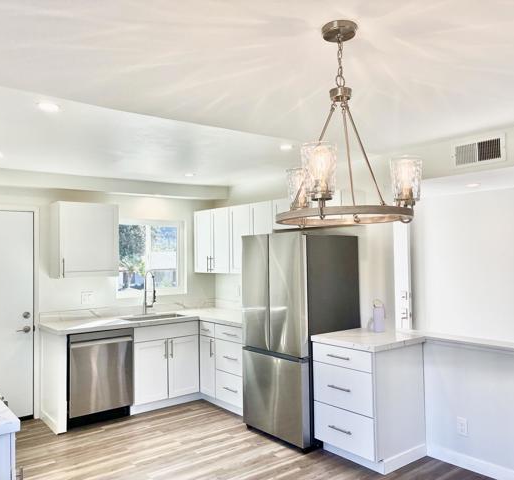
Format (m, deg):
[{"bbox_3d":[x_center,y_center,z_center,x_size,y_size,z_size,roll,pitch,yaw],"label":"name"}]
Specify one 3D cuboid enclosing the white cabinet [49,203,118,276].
[{"bbox_3d":[-1.771,0.013,4.943,0.595,0.742,0.328,1,-3,-38],"label":"white cabinet"}]

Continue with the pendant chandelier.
[{"bbox_3d":[0.326,-0.435,1.847,0.565,0.764,0.565,-1,-2,0],"label":"pendant chandelier"}]

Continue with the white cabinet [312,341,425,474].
[{"bbox_3d":[0.885,1.250,3.812,0.610,0.873,0.612,1,-3,-38],"label":"white cabinet"}]

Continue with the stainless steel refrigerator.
[{"bbox_3d":[0.395,0.840,4.341,0.741,1.749,0.791,1,-3,-38],"label":"stainless steel refrigerator"}]

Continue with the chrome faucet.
[{"bbox_3d":[-1.193,0.600,5.336,0.081,0.489,0.262,1,-3,-38],"label":"chrome faucet"}]

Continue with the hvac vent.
[{"bbox_3d":[1.588,-0.638,3.453,0.030,0.192,0.386,1,-3,-38],"label":"hvac vent"}]

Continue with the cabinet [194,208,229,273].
[{"bbox_3d":[-0.410,0.019,5.725,0.333,0.746,0.736,1,-3,-38],"label":"cabinet"}]

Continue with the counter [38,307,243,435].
[{"bbox_3d":[-0.868,1.289,4.831,2.107,0.927,1.522,1,-3,-38],"label":"counter"}]

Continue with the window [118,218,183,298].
[{"bbox_3d":[-1.219,0.213,5.613,0.887,0.881,0.091,1,-3,-38],"label":"window"}]

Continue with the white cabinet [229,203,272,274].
[{"bbox_3d":[0.056,-0.011,5.140,0.333,0.741,0.761,1,-3,-38],"label":"white cabinet"}]

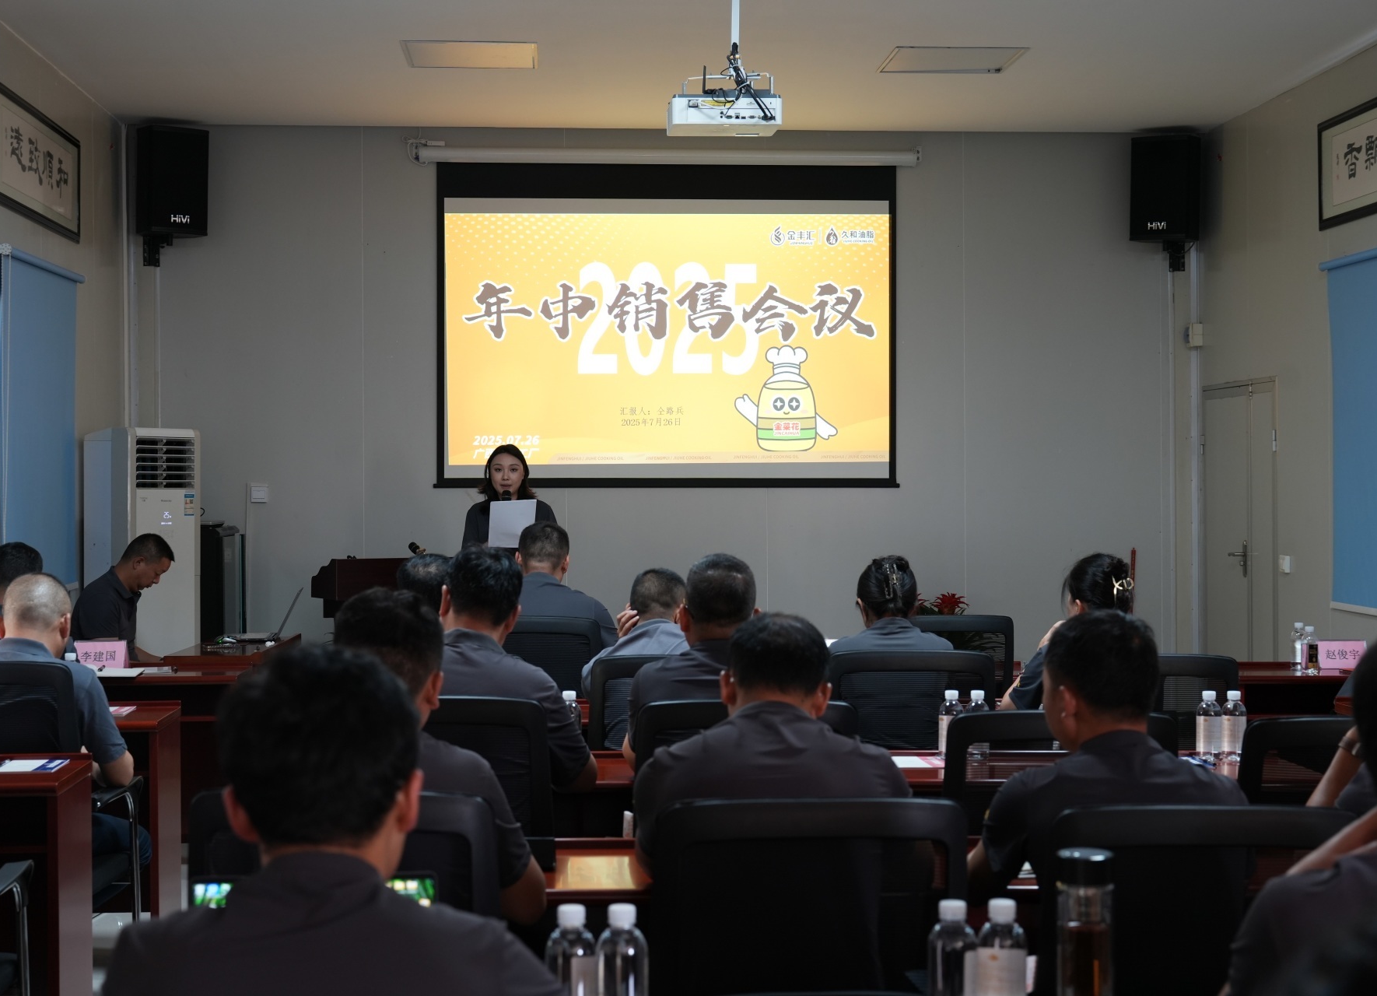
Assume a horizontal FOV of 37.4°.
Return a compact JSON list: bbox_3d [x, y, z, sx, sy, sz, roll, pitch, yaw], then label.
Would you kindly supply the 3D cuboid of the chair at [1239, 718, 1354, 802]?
[{"bbox_3d":[1.357,0.937,4.350,0.580,0.990,0.600,0,0,4],"label":"chair"}]

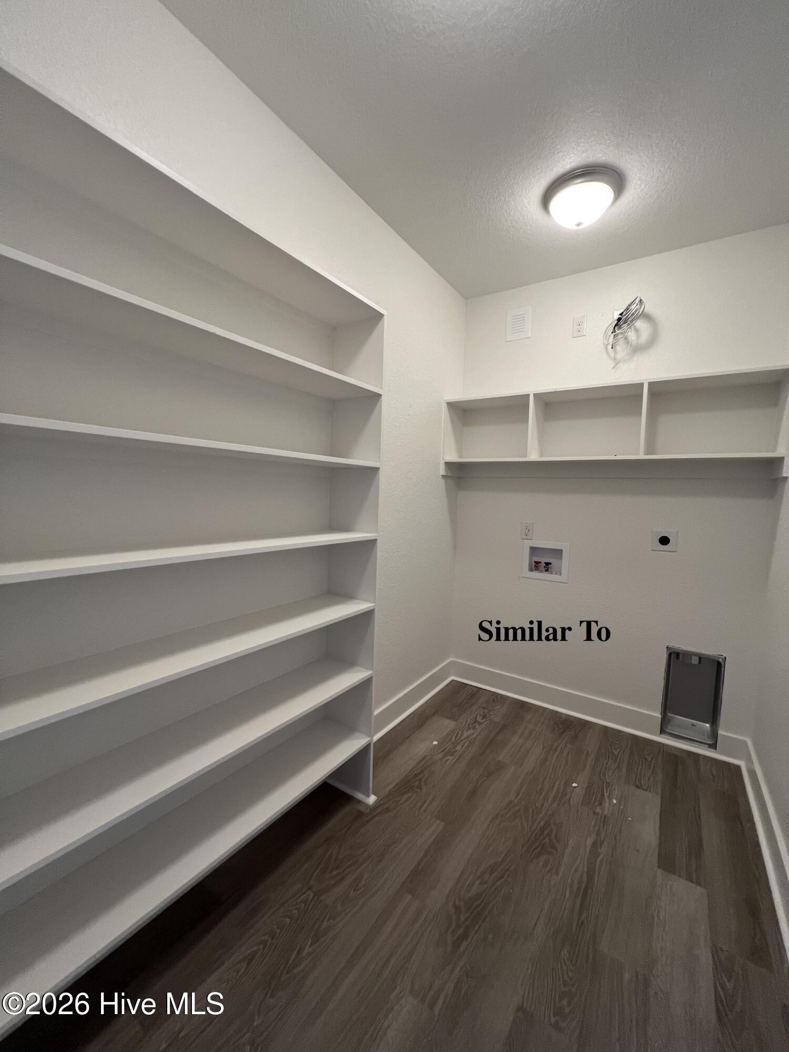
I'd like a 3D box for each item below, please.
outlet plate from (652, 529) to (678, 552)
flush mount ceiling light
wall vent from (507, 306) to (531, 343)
[{"bbox_3d":[1.511,0.086,2.209,0.118,0.115,0.012,5,5,31],"label":"outlet plate"},{"bbox_3d":[0.828,-1.409,1.757,0.322,0.125,0.322,5,5,31],"label":"flush mount ceiling light"},{"bbox_3d":[0.801,-1.305,2.555,0.157,0.190,0.015,5,5,31],"label":"wall vent"}]

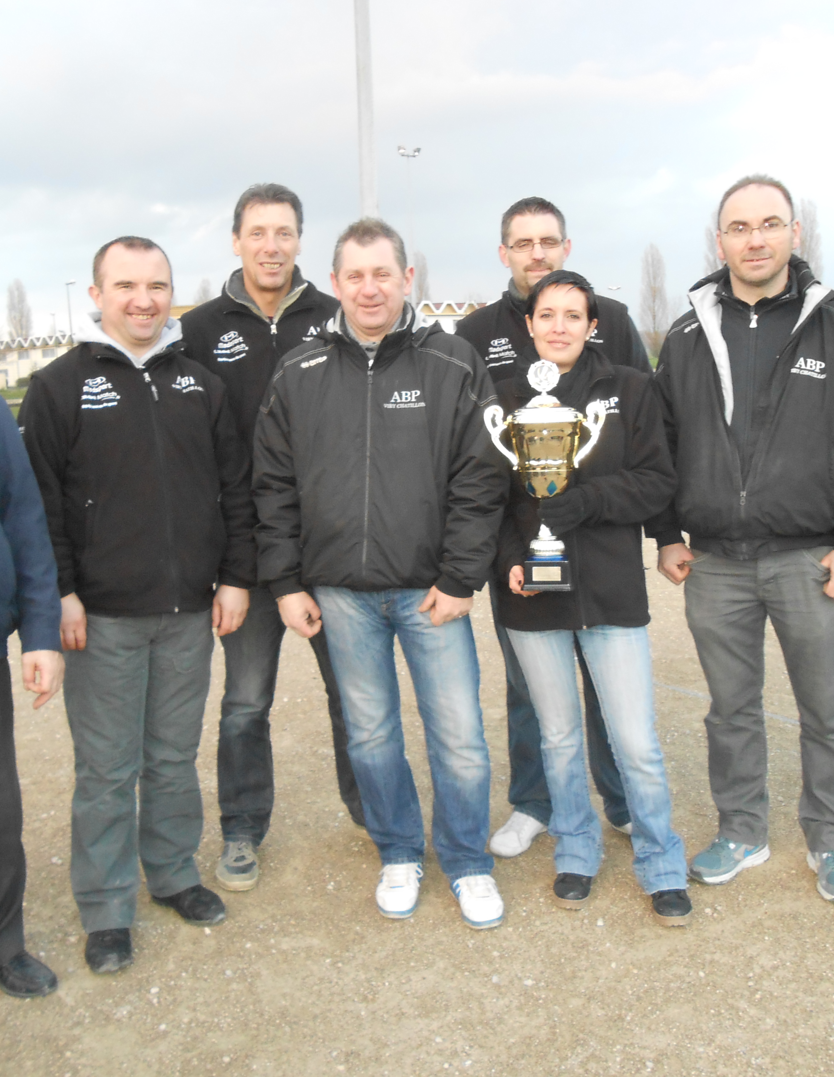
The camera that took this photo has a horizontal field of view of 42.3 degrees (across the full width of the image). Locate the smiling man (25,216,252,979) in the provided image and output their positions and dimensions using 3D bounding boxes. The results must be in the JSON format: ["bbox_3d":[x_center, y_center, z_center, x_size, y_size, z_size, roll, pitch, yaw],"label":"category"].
[{"bbox_3d":[-0.682,0.143,2.660,0.560,1.708,0.400,-6,11,-22],"label":"smiling man"}]

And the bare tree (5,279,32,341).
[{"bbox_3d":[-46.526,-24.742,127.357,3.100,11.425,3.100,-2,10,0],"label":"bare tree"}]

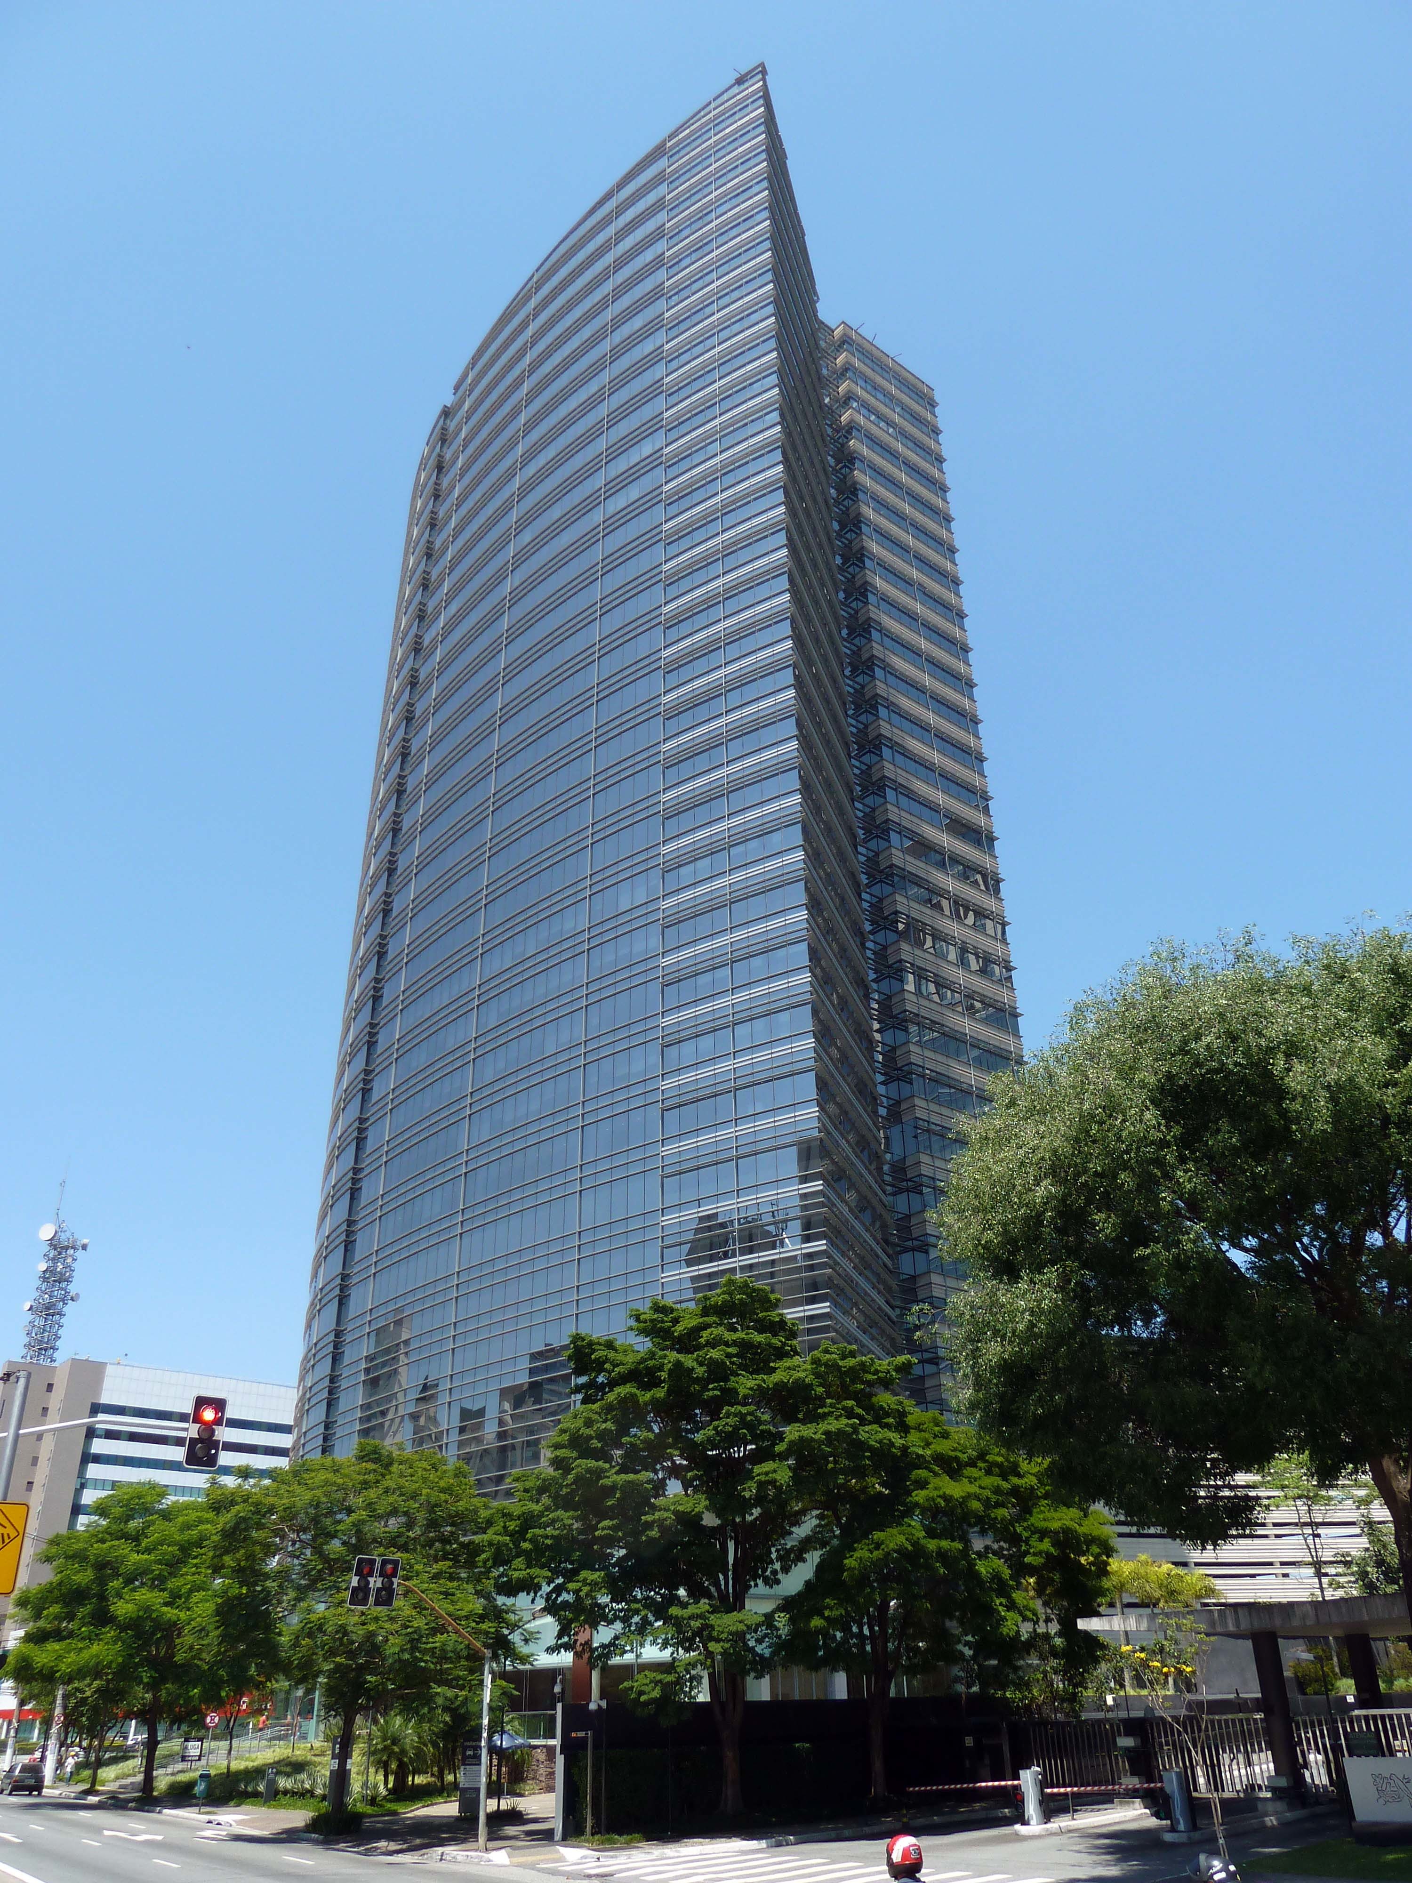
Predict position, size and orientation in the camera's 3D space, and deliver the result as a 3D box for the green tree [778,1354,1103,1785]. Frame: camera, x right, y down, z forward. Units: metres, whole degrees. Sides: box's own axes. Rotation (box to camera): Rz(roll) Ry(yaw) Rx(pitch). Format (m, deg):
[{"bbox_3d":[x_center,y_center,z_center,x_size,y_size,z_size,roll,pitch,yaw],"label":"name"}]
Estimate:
[{"bbox_3d":[8.178,20.872,46.459,11.466,14.107,9.500,-1,-29,0],"label":"green tree"}]

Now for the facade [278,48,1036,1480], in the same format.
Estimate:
[{"bbox_3d":[-3.616,-6.045,120.794,36.522,134.178,63.199,22,-36,-35],"label":"facade"}]

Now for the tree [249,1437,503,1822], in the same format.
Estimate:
[{"bbox_3d":[-10.136,21.050,42.083,8.000,10.557,7.800,-1,-29,0],"label":"tree"}]

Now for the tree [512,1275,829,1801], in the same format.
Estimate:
[{"bbox_3d":[-1.131,17.849,41.679,9.978,15.198,9.300,-1,-29,0],"label":"tree"}]

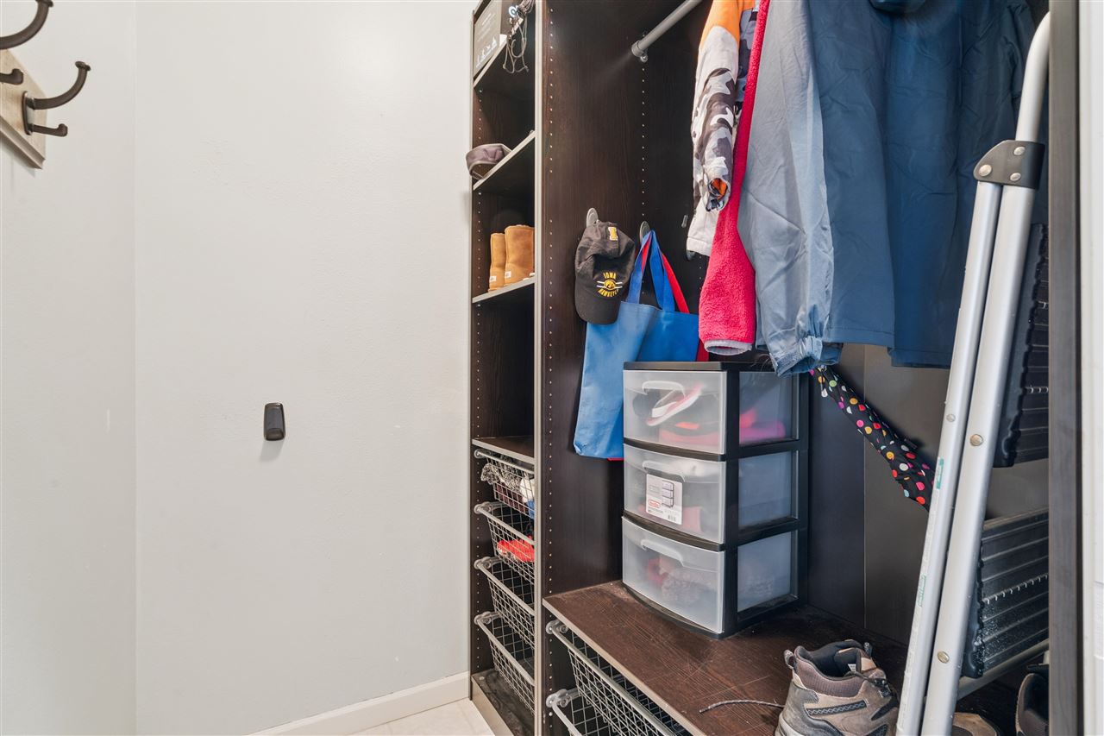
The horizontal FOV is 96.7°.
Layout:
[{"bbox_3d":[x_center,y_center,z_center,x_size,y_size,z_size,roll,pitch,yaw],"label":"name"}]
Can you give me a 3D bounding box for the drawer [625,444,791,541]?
[{"bbox_3d":[0.383,0.296,1.266,0.300,0.181,0.308,0,0,-31],"label":"drawer"}]

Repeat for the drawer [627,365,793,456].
[{"bbox_3d":[0.383,0.098,1.266,0.300,0.184,0.308,0,0,-31],"label":"drawer"}]

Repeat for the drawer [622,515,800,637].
[{"bbox_3d":[0.383,0.492,1.266,0.300,0.178,0.308,0,0,-31],"label":"drawer"}]

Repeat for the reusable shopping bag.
[{"bbox_3d":[0.250,-0.073,1.355,0.410,0.630,0.090,0,0,-29],"label":"reusable shopping bag"}]

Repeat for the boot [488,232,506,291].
[{"bbox_3d":[-0.111,-0.338,1.614,0.205,0.192,0.090,0,0,-36],"label":"boot"}]

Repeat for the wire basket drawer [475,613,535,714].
[{"bbox_3d":[0.094,0.945,1.630,0.540,0.165,0.455,0,0,-29],"label":"wire basket drawer"}]

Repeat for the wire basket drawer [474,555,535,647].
[{"bbox_3d":[0.094,0.752,1.630,0.540,0.165,0.455,0,0,-29],"label":"wire basket drawer"}]

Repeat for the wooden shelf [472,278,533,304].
[{"bbox_3d":[0.086,-0.231,1.625,0.560,0.018,0.464,0,0,-29],"label":"wooden shelf"}]

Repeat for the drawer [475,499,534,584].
[{"bbox_3d":[0.094,0.559,1.630,0.540,0.165,0.455,0,0,-29],"label":"drawer"}]

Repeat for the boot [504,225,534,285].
[{"bbox_3d":[-0.051,-0.336,1.507,0.205,0.192,0.090,0,0,-36],"label":"boot"}]

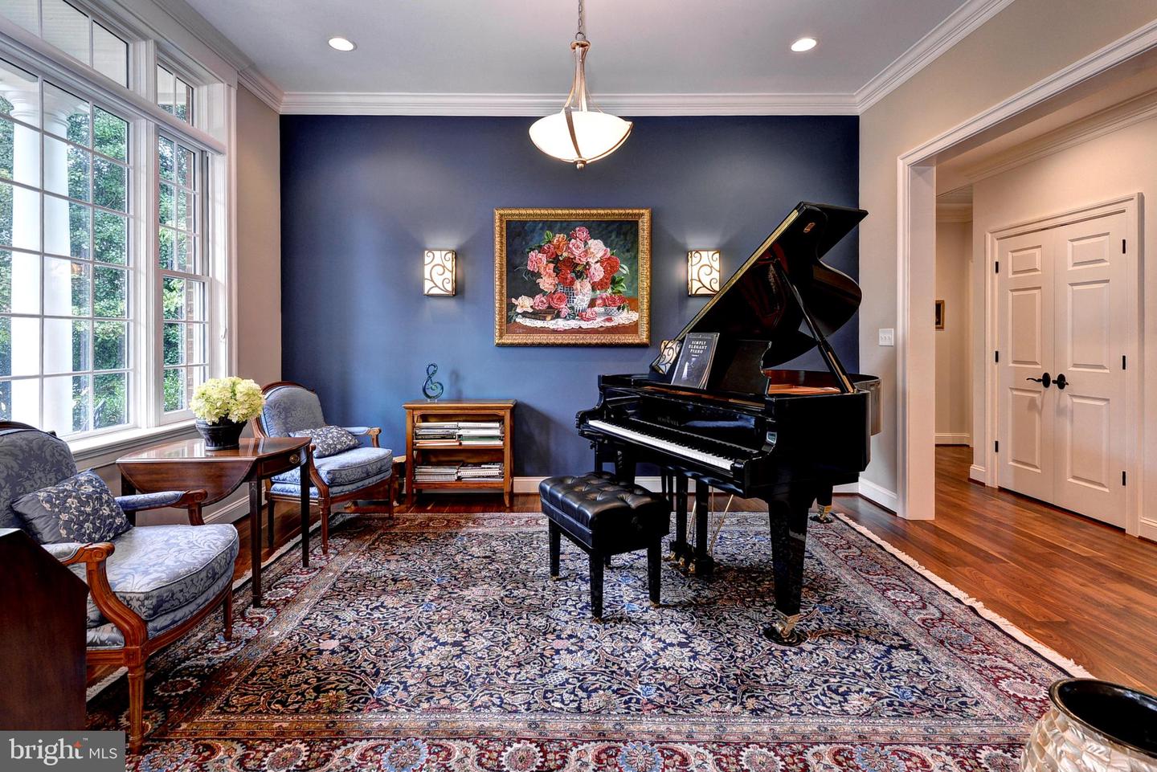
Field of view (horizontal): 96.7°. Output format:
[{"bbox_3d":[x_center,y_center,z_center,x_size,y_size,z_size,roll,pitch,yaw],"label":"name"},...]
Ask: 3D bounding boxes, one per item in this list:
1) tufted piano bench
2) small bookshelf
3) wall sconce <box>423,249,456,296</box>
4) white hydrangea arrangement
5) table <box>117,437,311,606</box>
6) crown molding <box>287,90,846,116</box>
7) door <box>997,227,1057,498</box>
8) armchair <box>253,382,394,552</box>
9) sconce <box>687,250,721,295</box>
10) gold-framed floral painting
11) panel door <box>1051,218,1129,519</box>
[{"bbox_3d":[0.117,0.760,2.505,0.400,0.480,0.580,-1,3,-24],"label":"tufted piano bench"},{"bbox_3d":[-0.877,0.498,3.911,0.819,0.735,0.309,0,3,-1],"label":"small bookshelf"},{"bbox_3d":[-1.084,-0.876,4.015,0.226,0.355,0.100,0,3,-1],"label":"wall sconce"},{"bbox_3d":[-1.739,0.072,2.550,0.320,0.240,0.310,0,3,-1],"label":"white hydrangea arrangement"},{"bbox_3d":[-1.740,0.653,2.525,0.660,0.690,0.500,0,3,0],"label":"table"},{"bbox_3d":[-0.066,-2.205,4.025,4.579,0.144,0.080,0,3,-1],"label":"crown molding"},{"bbox_3d":[3.419,-0.157,3.940,0.045,2.020,0.465,0,3,-2],"label":"door"},{"bbox_3d":[-1.632,0.449,3.299,0.720,0.950,0.660,1,3,17],"label":"armchair"},{"bbox_3d":[0.975,-0.873,4.015,0.226,0.355,0.100,0,3,-1],"label":"sconce"},{"bbox_3d":[-0.047,-0.849,4.040,1.221,1.073,0.050,0,3,-1],"label":"gold-framed floral painting"},{"bbox_3d":[3.438,-0.112,3.465,0.045,2.020,0.465,0,3,-2],"label":"panel door"}]

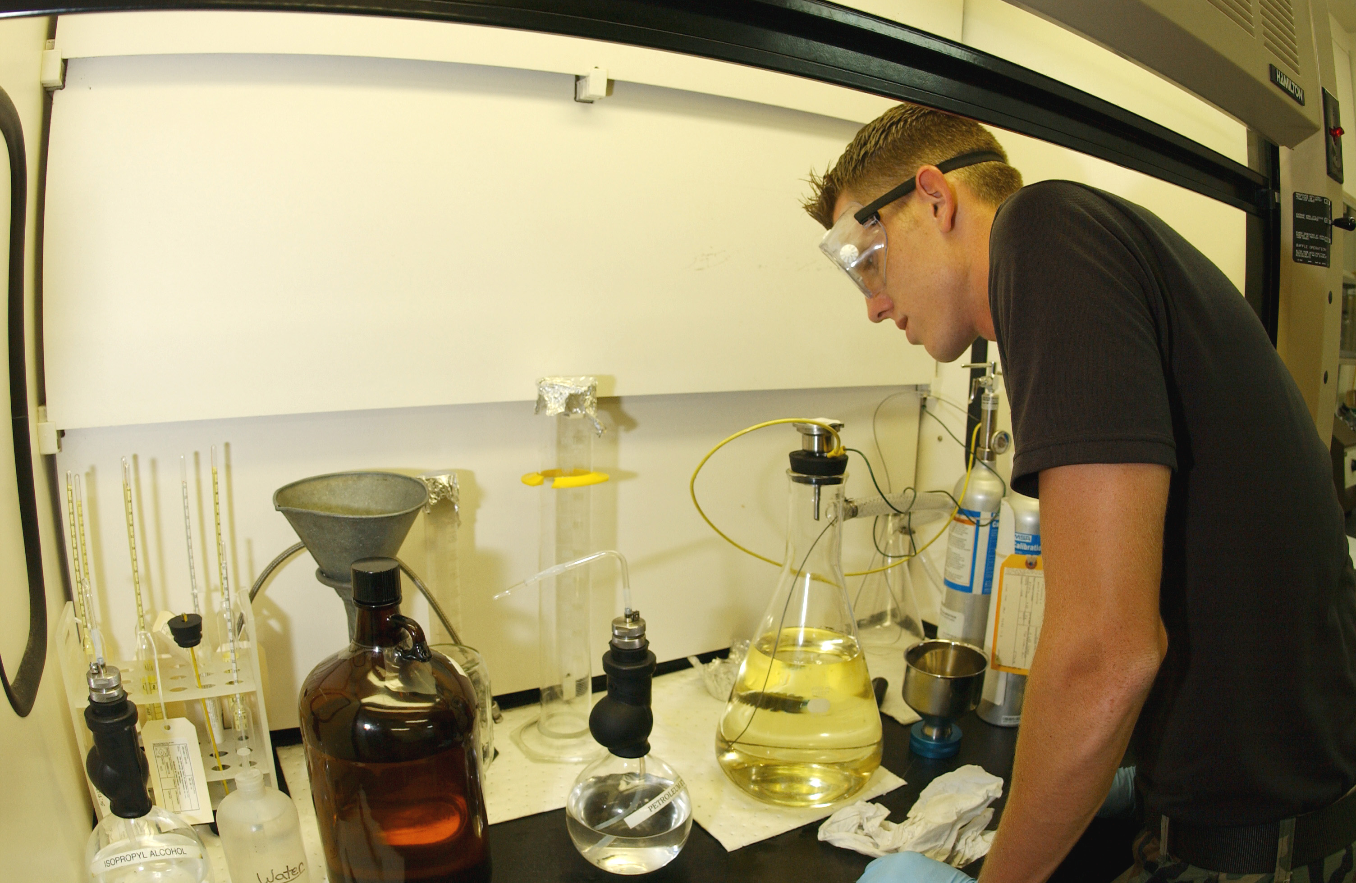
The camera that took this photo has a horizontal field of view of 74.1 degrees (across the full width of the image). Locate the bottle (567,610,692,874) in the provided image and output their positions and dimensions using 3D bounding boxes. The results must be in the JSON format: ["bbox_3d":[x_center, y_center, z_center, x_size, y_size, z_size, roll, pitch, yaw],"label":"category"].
[{"bbox_3d":[-0.049,0.302,0.920,0.130,0.268,0.130,-2,11,-15],"label":"bottle"}]

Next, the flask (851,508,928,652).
[{"bbox_3d":[0.348,0.219,1.484,0.131,0.232,0.131,3,11,10],"label":"flask"}]

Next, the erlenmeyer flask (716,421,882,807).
[{"bbox_3d":[0.152,0.193,1.073,0.203,0.432,0.203,1,11,0],"label":"erlenmeyer flask"}]

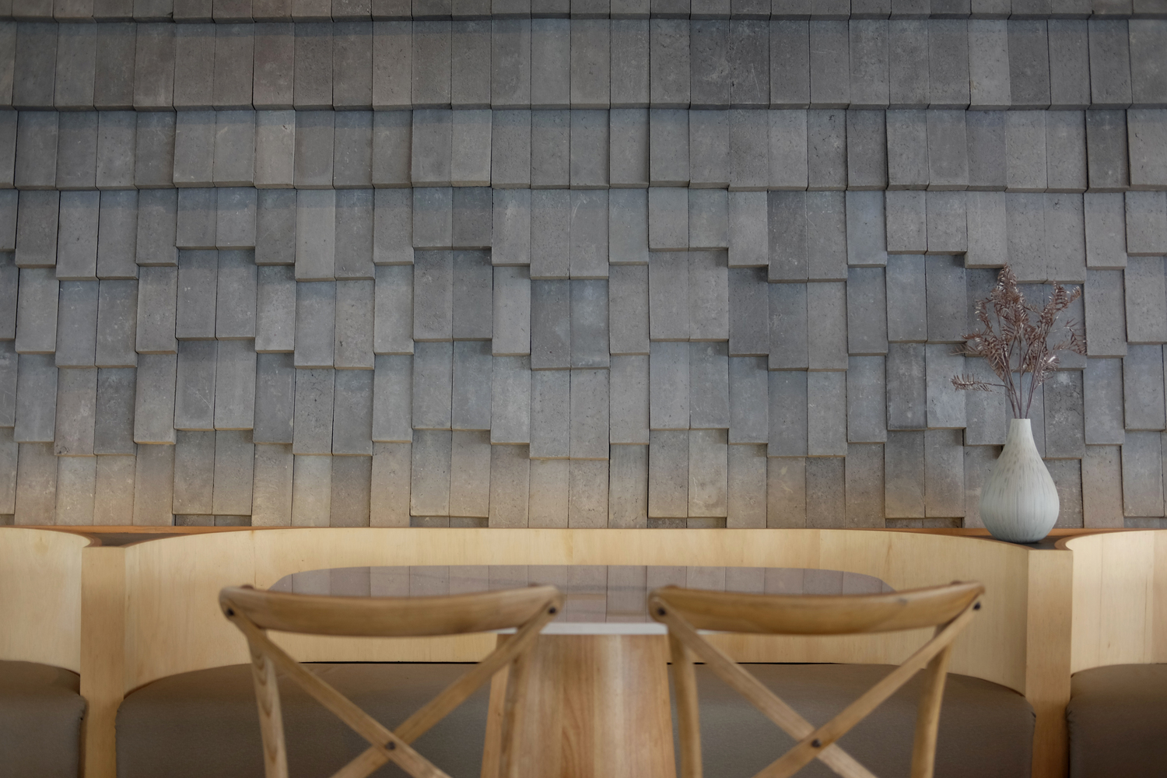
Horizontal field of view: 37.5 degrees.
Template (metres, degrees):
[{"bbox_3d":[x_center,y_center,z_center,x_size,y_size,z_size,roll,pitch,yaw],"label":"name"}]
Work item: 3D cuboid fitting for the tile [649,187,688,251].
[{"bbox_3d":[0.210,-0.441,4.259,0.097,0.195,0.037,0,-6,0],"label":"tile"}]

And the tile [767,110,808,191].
[{"bbox_3d":[0.515,-0.611,4.366,0.100,0.208,0.044,0,-8,0],"label":"tile"}]

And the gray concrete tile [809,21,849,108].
[{"bbox_3d":[0.591,-0.785,4.160,0.096,0.210,0.040,0,-8,0],"label":"gray concrete tile"}]

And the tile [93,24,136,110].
[{"bbox_3d":[-1.128,-0.780,4.160,0.096,0.210,0.040,0,-8,0],"label":"tile"}]

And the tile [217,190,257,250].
[{"bbox_3d":[-0.860,-0.424,4.282,0.098,0.150,0.050,0,-7,1],"label":"tile"}]

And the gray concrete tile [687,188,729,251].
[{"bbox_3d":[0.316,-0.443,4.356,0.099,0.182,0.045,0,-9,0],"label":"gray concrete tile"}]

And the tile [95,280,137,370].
[{"bbox_3d":[-1.161,-0.162,4.294,0.099,0.219,0.050,0,-7,1],"label":"tile"}]

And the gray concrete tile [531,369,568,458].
[{"bbox_3d":[-0.084,0.057,4.366,0.099,0.240,0.042,0,-9,0],"label":"gray concrete tile"}]

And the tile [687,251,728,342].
[{"bbox_3d":[0.304,-0.227,4.180,0.096,0.215,0.040,0,-7,0],"label":"tile"}]

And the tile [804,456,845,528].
[{"bbox_3d":[0.614,0.287,4.371,0.099,0.222,0.043,0,-7,1],"label":"tile"}]

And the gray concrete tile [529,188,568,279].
[{"bbox_3d":[-0.079,-0.373,4.189,0.095,0.215,0.043,0,-9,0],"label":"gray concrete tile"}]

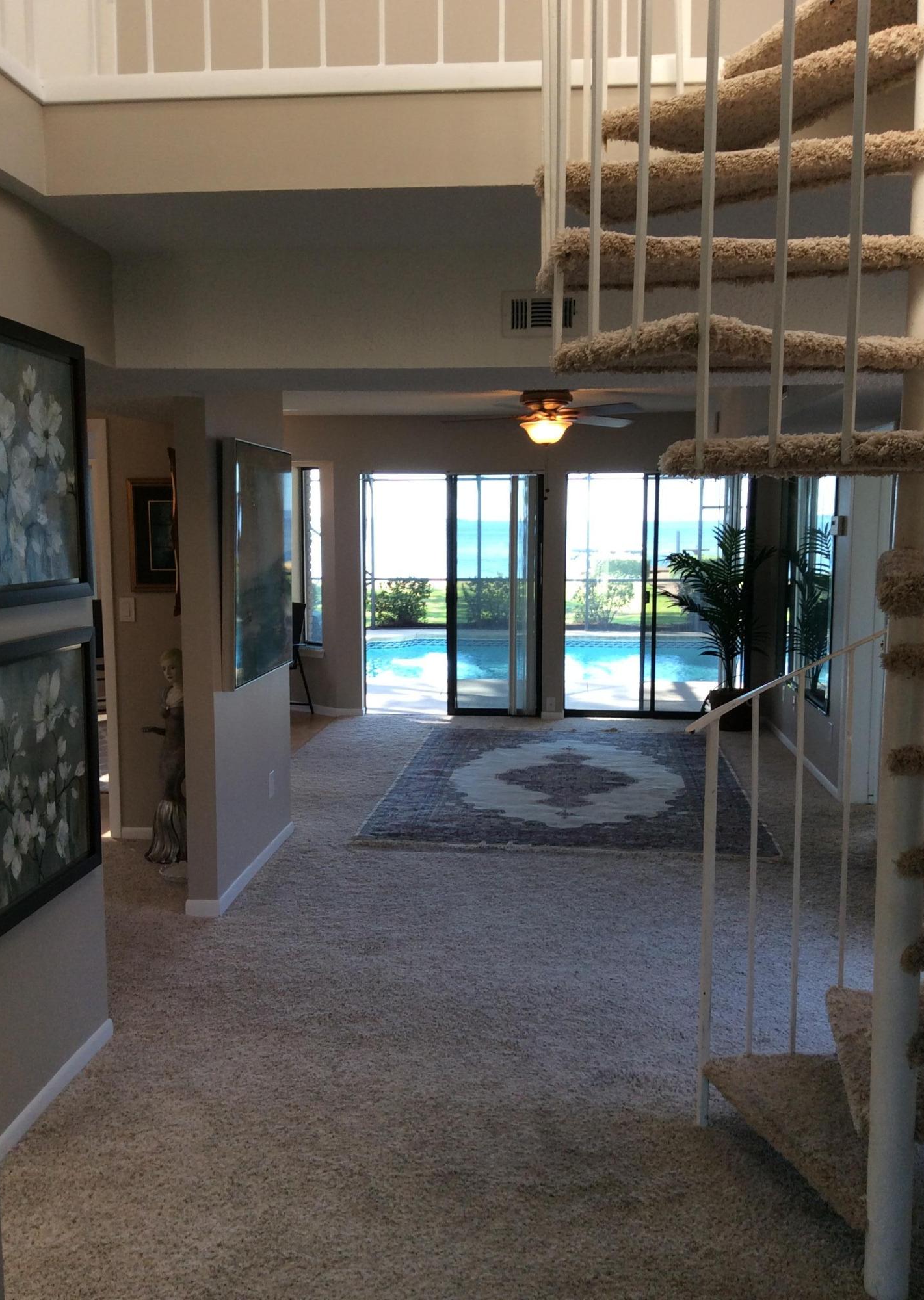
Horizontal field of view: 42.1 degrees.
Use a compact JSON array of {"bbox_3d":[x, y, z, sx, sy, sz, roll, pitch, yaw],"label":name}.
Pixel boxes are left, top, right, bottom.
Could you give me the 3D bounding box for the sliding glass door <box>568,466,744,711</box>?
[{"bbox_3d":[1.553,-0.424,9.631,1.469,1.982,0.101,1,6,6],"label":"sliding glass door"}]

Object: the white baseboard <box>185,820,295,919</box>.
[{"bbox_3d":[-0.985,0.977,5.517,0.151,0.075,1.318,1,6,6],"label":"white baseboard"}]

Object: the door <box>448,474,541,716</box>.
[{"bbox_3d":[0.266,-0.435,9.751,0.765,1.972,0.060,1,6,6],"label":"door"}]

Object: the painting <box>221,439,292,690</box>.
[{"bbox_3d":[-0.897,-0.389,5.308,0.065,1.006,0.956,1,6,6],"label":"painting"}]

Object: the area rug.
[{"bbox_3d":[0.658,0.790,7.506,2.113,0.015,3.340,1,6,6],"label":"area rug"}]

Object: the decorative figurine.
[{"bbox_3d":[-1.264,0.502,5.443,0.322,1.031,0.292,1,6,11],"label":"decorative figurine"}]

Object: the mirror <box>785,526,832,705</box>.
[{"bbox_3d":[2.230,-0.402,7.803,0.040,1.460,1.370,0,6,4],"label":"mirror"}]

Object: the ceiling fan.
[{"bbox_3d":[0.476,-1.401,7.071,1.227,0.372,1.247,1,6,6],"label":"ceiling fan"}]

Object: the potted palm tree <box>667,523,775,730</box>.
[{"bbox_3d":[1.978,-0.174,9.188,0.805,1.569,0.744,1,6,6],"label":"potted palm tree"}]

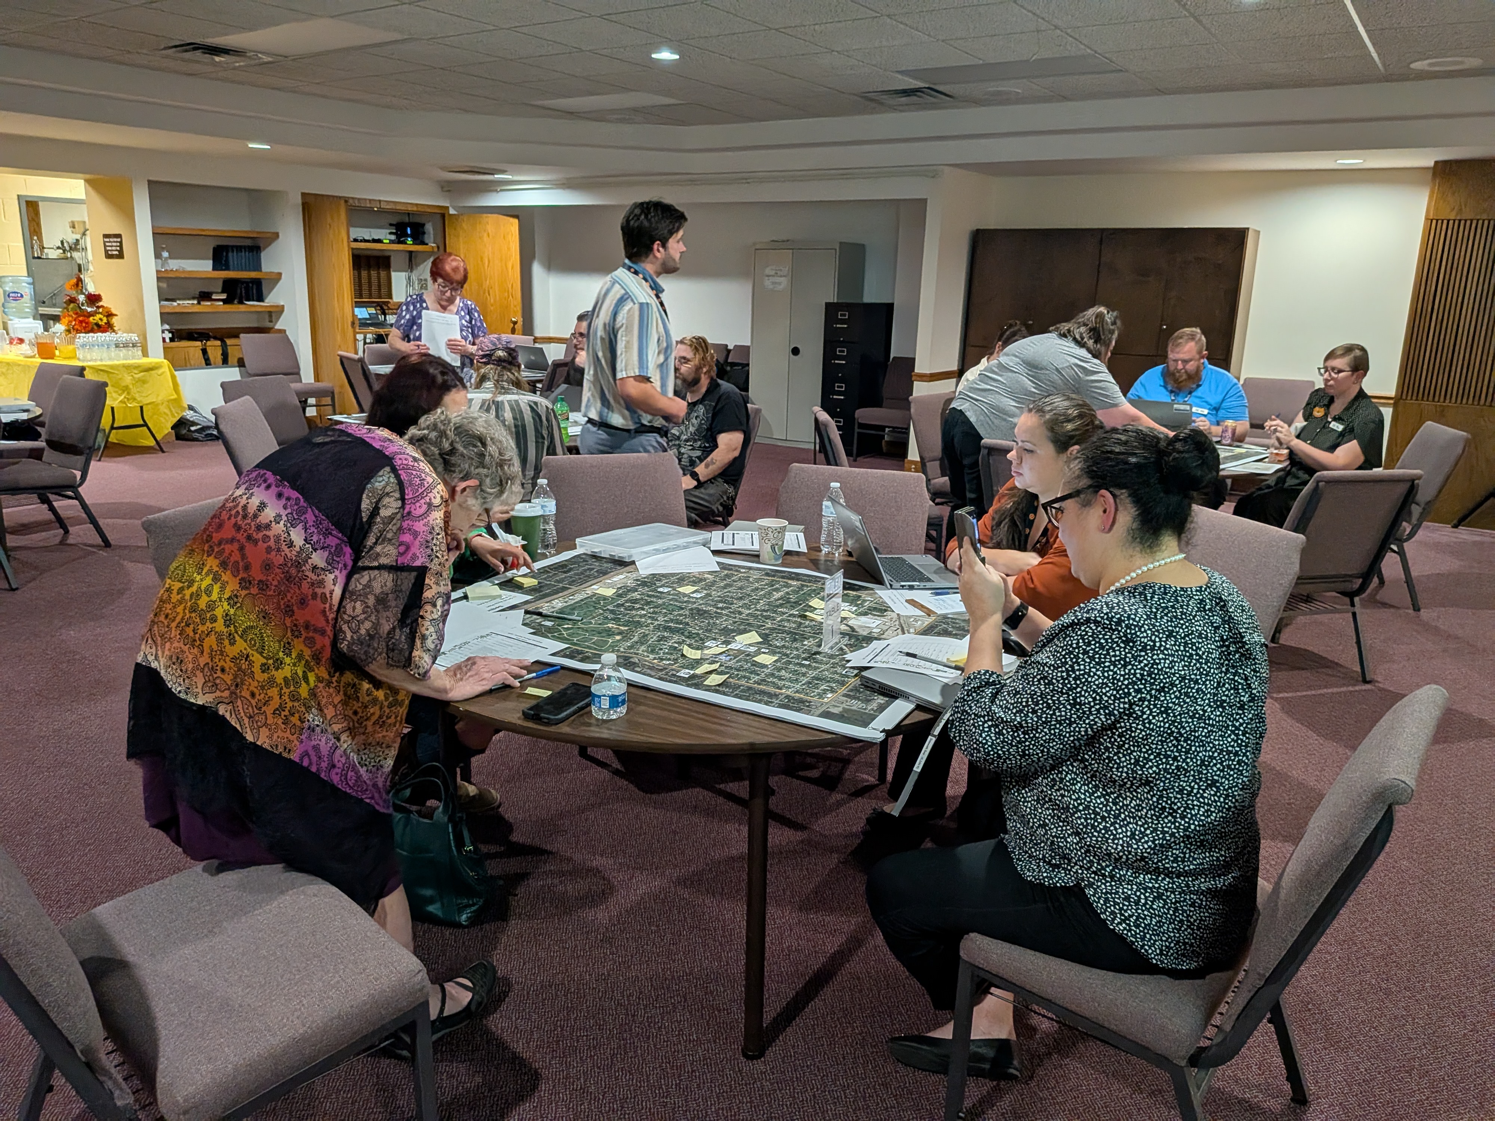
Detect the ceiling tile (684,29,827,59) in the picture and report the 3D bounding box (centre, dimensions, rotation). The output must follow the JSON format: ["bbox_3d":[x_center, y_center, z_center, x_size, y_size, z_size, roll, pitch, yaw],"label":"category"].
[{"bbox_3d":[0.046,-2.741,5.508,0.605,0.020,0.605,12,19,32],"label":"ceiling tile"}]

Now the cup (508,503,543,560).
[{"bbox_3d":[-0.634,-0.083,2.968,0.094,0.156,0.094,1,16,0],"label":"cup"}]

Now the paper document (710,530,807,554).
[{"bbox_3d":[0.035,-0.056,3.085,0.280,0.010,0.220,2,15,0],"label":"paper document"}]

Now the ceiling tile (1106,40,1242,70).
[{"bbox_3d":[2.241,-2.683,5.516,0.600,0.020,0.600,12,19,32],"label":"ceiling tile"}]

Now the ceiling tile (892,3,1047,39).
[{"bbox_3d":[1.052,-2.532,4.859,0.605,0.020,0.605,12,19,32],"label":"ceiling tile"}]

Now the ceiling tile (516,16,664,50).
[{"bbox_3d":[-0.801,-2.710,5.329,0.610,0.020,0.610,12,19,32],"label":"ceiling tile"}]

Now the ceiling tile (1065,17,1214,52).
[{"bbox_3d":[1.889,-2.545,5.002,0.600,0.020,0.600,11,18,32],"label":"ceiling tile"}]

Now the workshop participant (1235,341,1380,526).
[{"bbox_3d":[2.943,-0.470,5.448,0.800,1.300,0.550,-4,17,-18],"label":"workshop participant"}]

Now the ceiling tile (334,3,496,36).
[{"bbox_3d":[-1.642,-2.686,5.163,0.610,0.020,0.610,12,19,32],"label":"ceiling tile"}]

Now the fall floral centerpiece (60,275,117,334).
[{"bbox_3d":[-5.493,-2.003,8.599,0.430,0.600,0.430,12,19,32],"label":"fall floral centerpiece"}]

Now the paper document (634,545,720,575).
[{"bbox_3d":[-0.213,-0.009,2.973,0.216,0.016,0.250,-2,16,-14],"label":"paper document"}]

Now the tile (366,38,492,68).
[{"bbox_3d":[-1.815,-2.923,5.977,0.600,0.020,0.600,12,19,32],"label":"tile"}]

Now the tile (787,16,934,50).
[{"bbox_3d":[0.537,-2.624,5.147,0.600,0.020,0.600,11,18,32],"label":"tile"}]

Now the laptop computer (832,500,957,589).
[{"bbox_3d":[0.412,-0.059,2.868,0.308,0.201,0.295,-1,16,-10],"label":"laptop computer"}]

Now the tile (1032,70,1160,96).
[{"bbox_3d":[2.104,-2.900,6.293,0.600,0.020,0.600,11,18,32],"label":"tile"}]

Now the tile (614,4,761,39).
[{"bbox_3d":[-0.295,-2.610,5.011,0.600,0.020,0.600,12,19,32],"label":"tile"}]

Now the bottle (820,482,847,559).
[{"bbox_3d":[0.259,-0.126,3.114,0.066,0.208,0.066,2,16,0],"label":"bottle"}]

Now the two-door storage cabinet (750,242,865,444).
[{"bbox_3d":[0.534,-1.999,9.680,0.914,1.830,0.460,12,18,32],"label":"two-door storage cabinet"}]

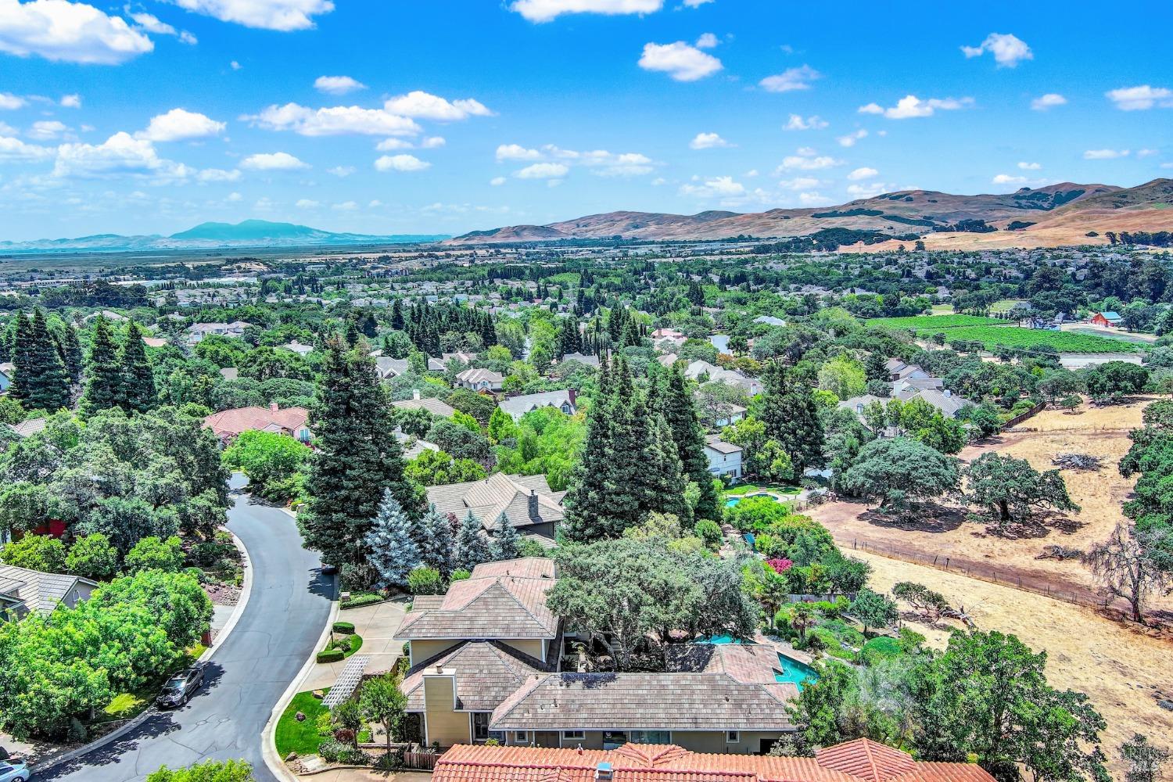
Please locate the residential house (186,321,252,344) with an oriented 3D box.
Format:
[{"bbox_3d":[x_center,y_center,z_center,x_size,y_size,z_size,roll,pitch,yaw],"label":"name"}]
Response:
[{"bbox_3d":[-163.430,-26.290,420.730,27.000,9.000,14.000,1,10,15],"label":"residential house"}]

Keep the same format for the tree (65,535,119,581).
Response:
[{"bbox_3d":[-53.450,18.020,102.140,5.900,5.300,5.900,-2,10,0],"label":"tree"}]

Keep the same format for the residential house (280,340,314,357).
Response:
[{"bbox_3d":[-108.400,-14.350,351.990,16.000,6.700,12.000,3,10,25],"label":"residential house"}]

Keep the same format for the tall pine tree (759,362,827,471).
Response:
[{"bbox_3d":[32.339,4.619,148.185,10.200,18.580,9.690,2,9,12],"label":"tall pine tree"}]

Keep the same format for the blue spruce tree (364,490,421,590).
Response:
[{"bbox_3d":[-18.978,14.494,92.514,5.560,10.060,5.560,-2,9,-12],"label":"blue spruce tree"}]

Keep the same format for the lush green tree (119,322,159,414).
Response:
[{"bbox_3d":[-99.402,-4.580,209.149,8.720,21.700,8.720,-4,10,-25],"label":"lush green tree"}]

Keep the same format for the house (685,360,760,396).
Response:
[{"bbox_3d":[39.580,-3.270,269.330,22.000,7.500,16.000,5,11,32],"label":"house"}]

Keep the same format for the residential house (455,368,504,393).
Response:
[{"bbox_3d":[-28.938,-3.118,254.639,12.300,7.300,10.500,-4,10,-24],"label":"residential house"}]

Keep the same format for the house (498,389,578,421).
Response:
[{"bbox_3d":[-10.600,4.609,191.066,18.500,7.700,9.800,-9,12,-43],"label":"house"}]

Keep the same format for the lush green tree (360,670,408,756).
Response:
[{"bbox_3d":[-13.262,20.999,61.868,3.180,5.590,3.180,-2,9,-13],"label":"lush green tree"}]

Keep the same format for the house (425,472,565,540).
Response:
[{"bbox_3d":[-10.500,15.210,117.400,17.000,9.000,20.000,-5,10,-19],"label":"house"}]

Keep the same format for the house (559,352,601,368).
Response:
[{"bbox_3d":[-2.360,-9.790,324.830,15.500,6.800,12.000,3,10,25],"label":"house"}]

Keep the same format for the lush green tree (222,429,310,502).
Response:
[{"bbox_3d":[-45.379,10.289,133.864,12.460,9.850,11.220,-3,10,-19],"label":"lush green tree"}]

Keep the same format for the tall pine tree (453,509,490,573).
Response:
[{"bbox_3d":[-12.210,16.520,99.540,3.900,8.200,3.900,-2,10,0],"label":"tall pine tree"}]

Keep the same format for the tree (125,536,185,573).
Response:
[{"bbox_3d":[-44.604,17.221,97.741,6.260,4.640,5.940,-4,10,-25],"label":"tree"}]

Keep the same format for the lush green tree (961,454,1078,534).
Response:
[{"bbox_3d":[54.890,12.340,119.140,14.440,9.400,13.000,4,10,25],"label":"lush green tree"}]

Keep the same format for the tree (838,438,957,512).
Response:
[{"bbox_3d":[44.690,11.340,134.910,16.400,9.800,16.400,-2,10,0],"label":"tree"}]

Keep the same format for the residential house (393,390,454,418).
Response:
[{"bbox_3d":[-42.080,3.250,241.670,17.000,7.000,13.000,-6,11,-27],"label":"residential house"}]

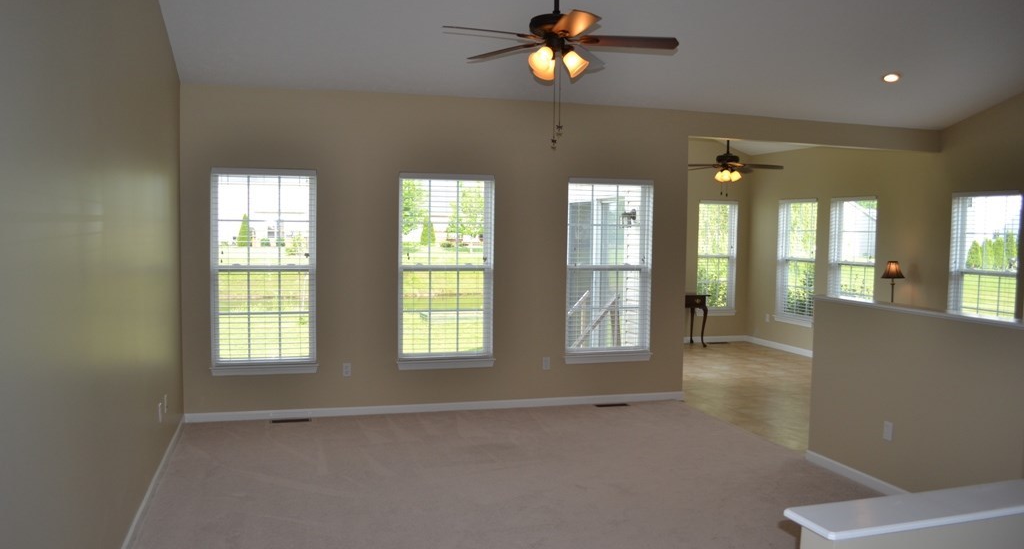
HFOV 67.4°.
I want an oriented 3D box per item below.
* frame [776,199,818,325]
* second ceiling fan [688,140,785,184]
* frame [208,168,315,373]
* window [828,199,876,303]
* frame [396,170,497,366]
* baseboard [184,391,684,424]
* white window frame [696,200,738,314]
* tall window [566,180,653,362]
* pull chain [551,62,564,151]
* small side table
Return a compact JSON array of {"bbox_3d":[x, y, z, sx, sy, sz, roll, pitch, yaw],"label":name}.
[{"bbox_3d":[3.802,-0.163,10.246,0.110,1.657,0.807,0,4,-17],"label":"frame"},{"bbox_3d":[2.584,-1.420,9.178,1.320,0.650,1.320,0,4,-17],"label":"second ceiling fan"},{"bbox_3d":[-2.016,-0.017,6.270,0.840,1.675,0.110,0,4,-17],"label":"frame"},{"bbox_3d":[4.105,-0.098,9.243,0.110,1.649,0.807,0,4,-17],"label":"window"},{"bbox_3d":[-0.563,-0.019,6.676,0.859,1.675,0.110,0,4,-17],"label":"frame"},{"bbox_3d":[-0.471,1.162,6.746,4.444,0.080,0.018,0,4,-17],"label":"baseboard"},{"bbox_3d":[2.951,-0.227,11.055,0.654,1.646,0.110,0,4,-17],"label":"white window frame"},{"bbox_3d":[0.913,-0.021,7.081,0.867,1.675,0.110,0,4,-17],"label":"tall window"},{"bbox_3d":[0.249,-0.924,4.199,0.066,0.472,0.050,0,4,-17],"label":"pull chain"},{"bbox_3d":[2.416,0.639,10.693,0.600,0.735,0.420,0,4,-17],"label":"small side table"}]

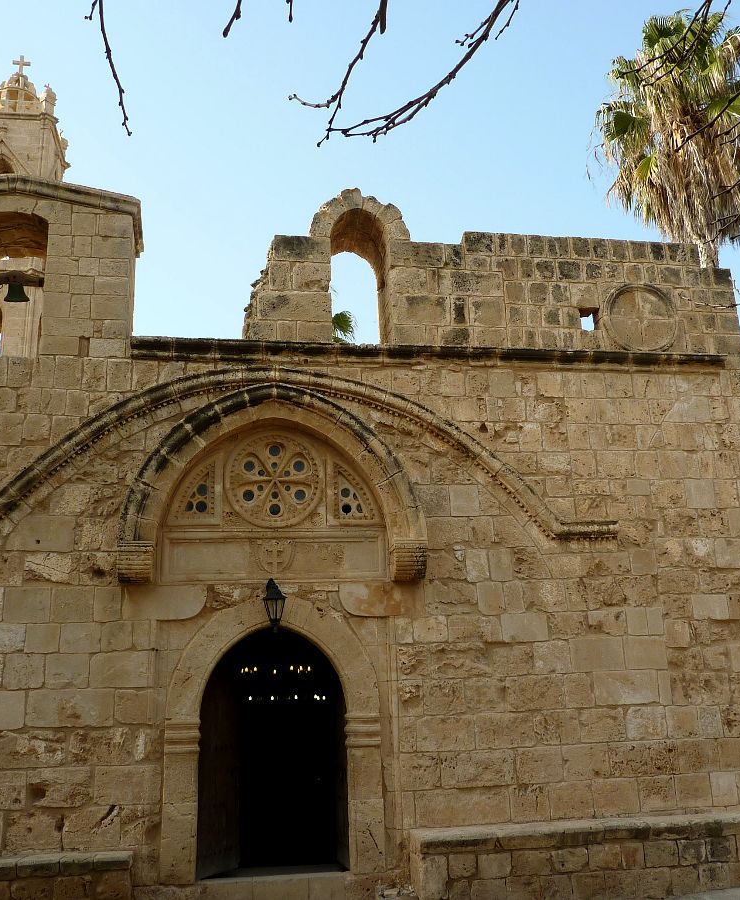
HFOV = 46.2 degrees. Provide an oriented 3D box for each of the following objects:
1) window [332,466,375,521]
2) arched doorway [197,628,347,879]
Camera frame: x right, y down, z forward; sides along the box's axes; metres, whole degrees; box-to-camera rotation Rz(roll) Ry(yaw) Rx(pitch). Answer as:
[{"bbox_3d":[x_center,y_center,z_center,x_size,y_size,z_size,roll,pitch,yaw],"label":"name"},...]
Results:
[{"bbox_3d":[-0.167,0.407,8.189,0.416,0.534,0.140,1,-16,-9],"label":"window"},{"bbox_3d":[-0.801,2.435,7.149,1.197,1.926,0.300,1,-14,-10],"label":"arched doorway"}]

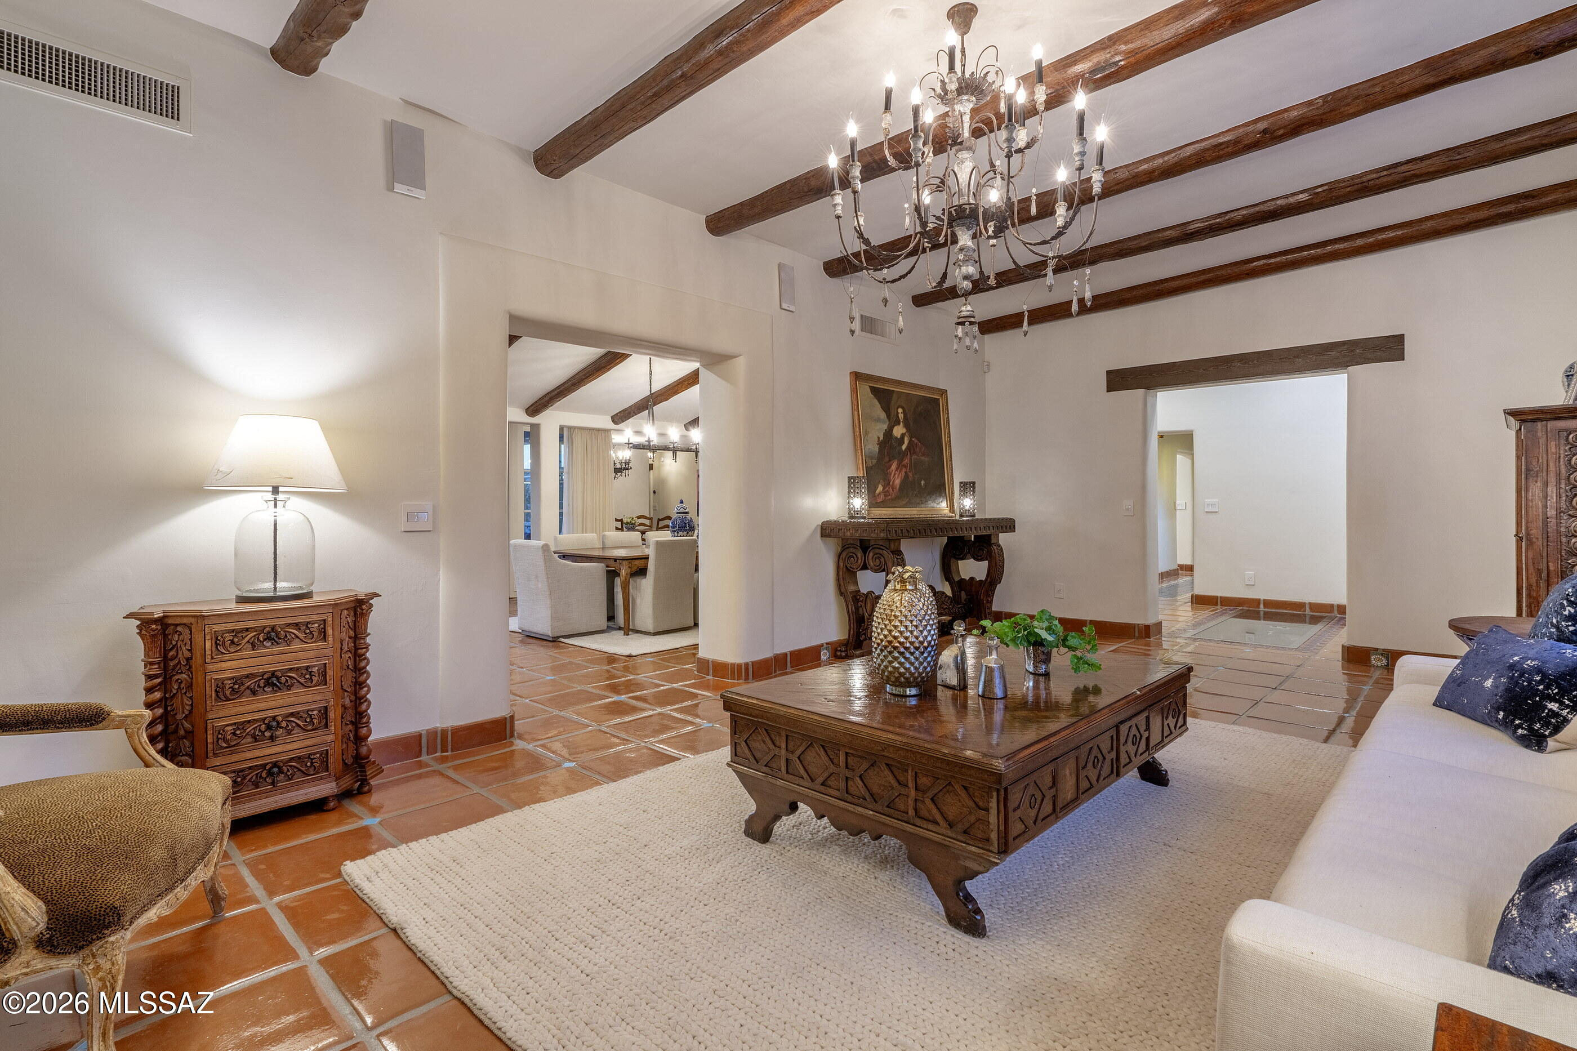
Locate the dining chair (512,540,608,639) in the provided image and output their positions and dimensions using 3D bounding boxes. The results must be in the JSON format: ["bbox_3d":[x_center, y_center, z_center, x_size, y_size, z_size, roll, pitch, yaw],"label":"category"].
[{"bbox_3d":[-2.188,0.598,7.120,0.620,0.890,0.680,1,2,43],"label":"dining chair"}]

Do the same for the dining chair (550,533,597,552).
[{"bbox_3d":[-2.190,0.540,8.110,0.598,0.863,0.552,1,2,43],"label":"dining chair"}]

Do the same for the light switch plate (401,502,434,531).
[{"bbox_3d":[-1.716,-0.036,3.452,0.010,0.132,0.138,1,2,43],"label":"light switch plate"}]

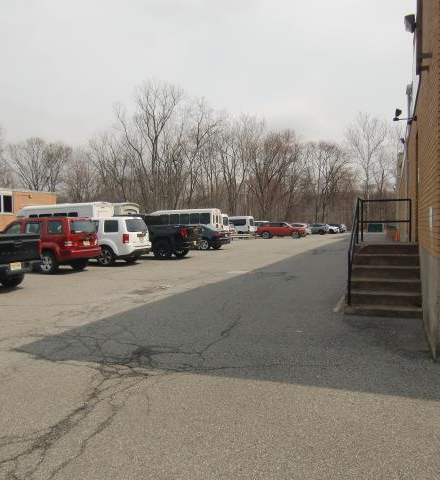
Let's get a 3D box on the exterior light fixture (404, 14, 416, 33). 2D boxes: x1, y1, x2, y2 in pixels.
[{"bbox_3d":[3.553,-4.067,8.246,0.220,0.320,0.240,0,2,21],"label":"exterior light fixture"}]

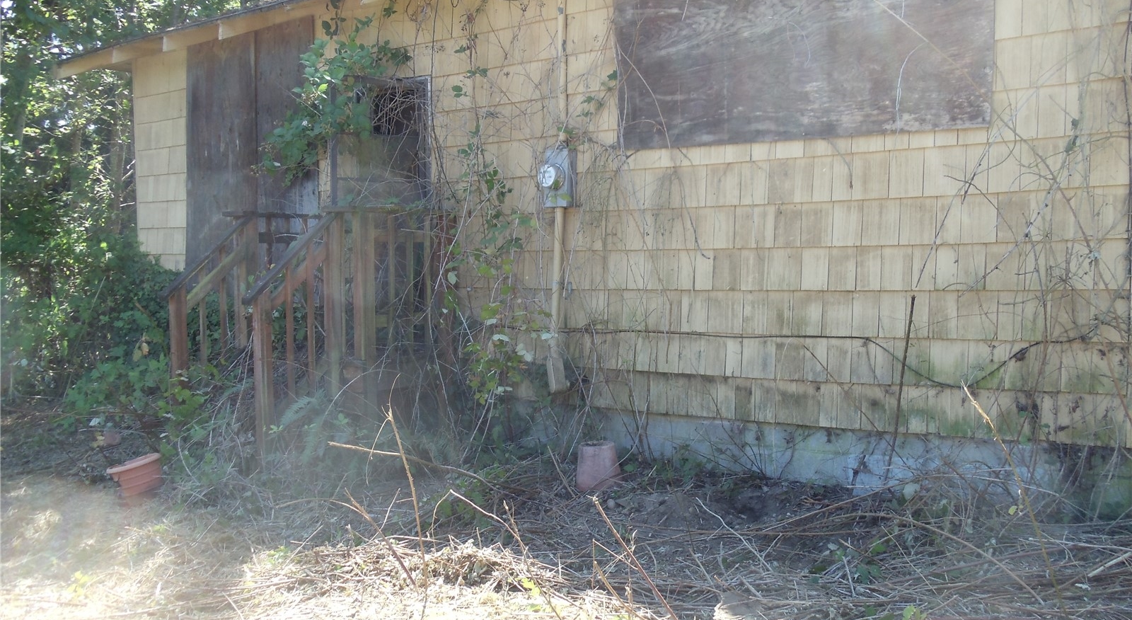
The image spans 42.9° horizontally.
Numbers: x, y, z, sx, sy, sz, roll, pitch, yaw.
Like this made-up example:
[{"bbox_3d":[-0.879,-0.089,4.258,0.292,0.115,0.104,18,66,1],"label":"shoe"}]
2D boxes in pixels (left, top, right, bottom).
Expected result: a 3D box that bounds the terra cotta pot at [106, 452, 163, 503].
[{"bbox_3d":[-2.514,1.009,8.465,0.333,0.240,0.333,-11,2,0],"label":"terra cotta pot"}]

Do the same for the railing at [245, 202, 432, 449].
[{"bbox_3d":[-1.504,0.134,10.152,0.130,1.724,1.816,1,2,44],"label":"railing"}]

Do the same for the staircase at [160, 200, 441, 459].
[{"bbox_3d":[-1.888,0.128,10.519,1.184,1.724,1.816,1,2,44],"label":"staircase"}]

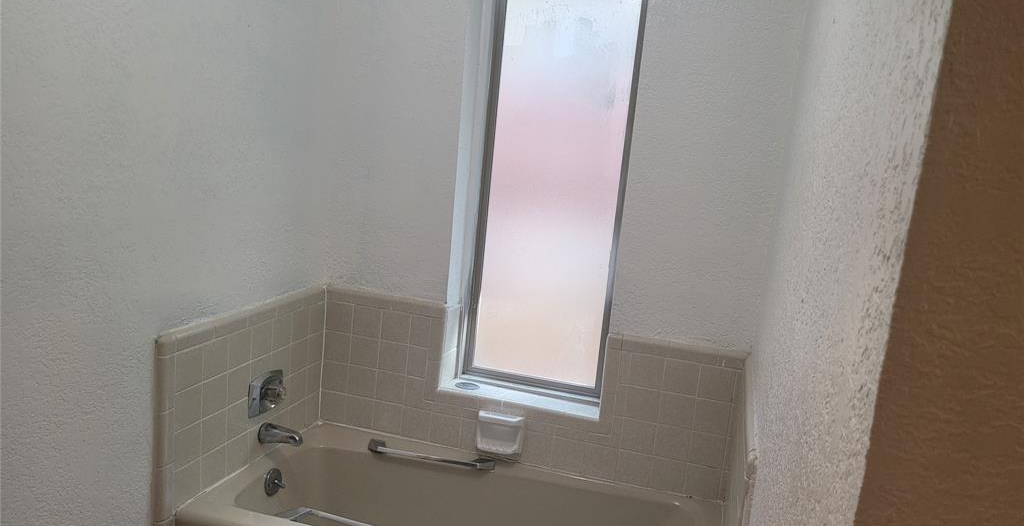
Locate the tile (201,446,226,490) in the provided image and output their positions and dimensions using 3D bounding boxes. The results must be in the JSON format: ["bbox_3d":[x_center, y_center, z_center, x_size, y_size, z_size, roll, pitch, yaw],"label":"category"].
[{"bbox_3d":[-0.871,0.595,2.237,0.008,0.108,0.108,8,10,15],"label":"tile"}]

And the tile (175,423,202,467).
[{"bbox_3d":[-0.889,0.503,2.106,0.009,0.108,0.108,8,10,15],"label":"tile"}]

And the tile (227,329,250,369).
[{"bbox_3d":[-0.811,0.256,2.282,0.008,0.109,0.108,8,10,16],"label":"tile"}]

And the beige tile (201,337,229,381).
[{"bbox_3d":[-0.840,0.271,2.180,0.008,0.108,0.108,8,10,15],"label":"beige tile"}]

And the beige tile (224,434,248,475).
[{"bbox_3d":[-0.840,0.579,2.341,0.008,0.108,0.108,8,10,15],"label":"beige tile"}]

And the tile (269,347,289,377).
[{"bbox_3d":[-0.758,0.333,2.507,0.008,0.109,0.108,8,10,16],"label":"tile"}]

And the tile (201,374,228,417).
[{"bbox_3d":[-0.848,0.380,2.193,0.009,0.108,0.108,8,10,15],"label":"tile"}]

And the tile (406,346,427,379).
[{"bbox_3d":[-0.329,0.349,2.683,0.068,0.108,0.009,8,10,15],"label":"tile"}]

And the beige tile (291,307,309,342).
[{"bbox_3d":[-0.715,0.211,2.596,0.008,0.108,0.108,8,10,15],"label":"beige tile"}]

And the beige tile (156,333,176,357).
[{"bbox_3d":[-0.888,0.213,1.977,0.019,0.053,0.050,8,10,15],"label":"beige tile"}]

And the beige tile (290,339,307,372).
[{"bbox_3d":[-0.732,0.323,2.635,0.008,0.108,0.108,8,10,16],"label":"beige tile"}]

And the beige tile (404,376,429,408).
[{"bbox_3d":[-0.338,0.456,2.701,0.071,0.108,0.010,8,10,16],"label":"beige tile"}]

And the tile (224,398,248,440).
[{"bbox_3d":[-0.837,0.476,2.341,0.008,0.108,0.108,8,10,16],"label":"tile"}]

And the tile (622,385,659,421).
[{"bbox_3d":[0.419,0.454,2.460,0.108,0.108,0.008,8,10,15],"label":"tile"}]

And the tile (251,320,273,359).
[{"bbox_3d":[-0.783,0.244,2.402,0.010,0.108,0.108,8,10,16],"label":"tile"}]

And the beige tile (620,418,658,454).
[{"bbox_3d":[0.409,0.561,2.479,0.108,0.108,0.008,8,10,15],"label":"beige tile"}]

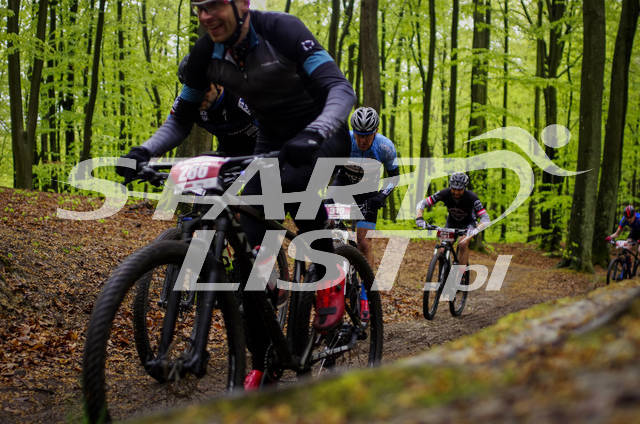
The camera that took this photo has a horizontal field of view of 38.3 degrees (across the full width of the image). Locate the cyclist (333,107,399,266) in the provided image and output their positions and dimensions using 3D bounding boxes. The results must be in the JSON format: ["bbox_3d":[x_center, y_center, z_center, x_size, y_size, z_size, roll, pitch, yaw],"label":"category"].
[{"bbox_3d":[0.315,0.020,6.830,0.680,1.560,0.880,2,-2,24],"label":"cyclist"}]

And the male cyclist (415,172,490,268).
[{"bbox_3d":[1.500,0.190,10.250,0.760,1.300,0.860,3,-2,20],"label":"male cyclist"}]

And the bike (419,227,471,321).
[{"bbox_3d":[1.400,0.650,10.150,0.700,1.030,1.830,5,-2,22],"label":"bike"}]

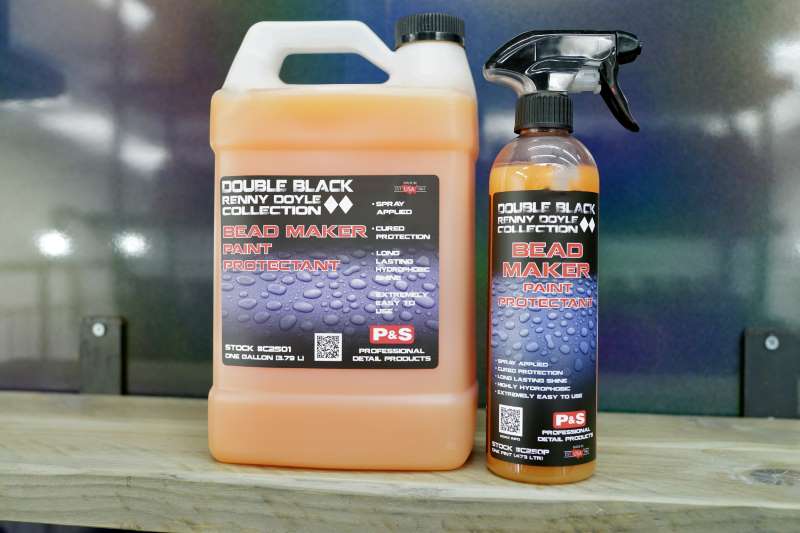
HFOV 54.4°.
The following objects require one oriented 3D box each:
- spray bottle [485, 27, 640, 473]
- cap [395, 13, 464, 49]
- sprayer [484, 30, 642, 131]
[{"bbox_3d":[0.092,-0.009,0.442,0.091,0.249,0.063,0,0,2],"label":"spray bottle"},{"bbox_3d":[0.019,-0.145,0.491,0.044,0.018,0.044,0,0,0],"label":"cap"},{"bbox_3d":[0.092,-0.104,0.442,0.091,0.058,0.034,0,0,2],"label":"sprayer"}]

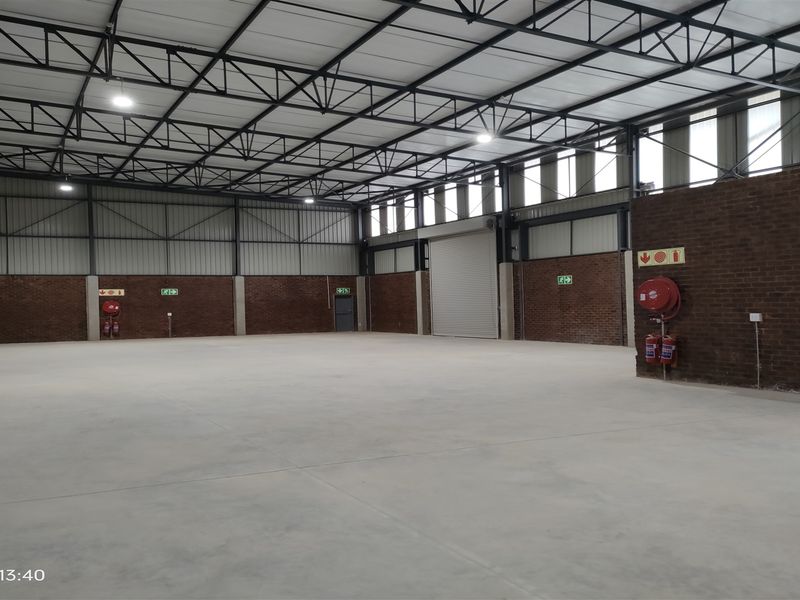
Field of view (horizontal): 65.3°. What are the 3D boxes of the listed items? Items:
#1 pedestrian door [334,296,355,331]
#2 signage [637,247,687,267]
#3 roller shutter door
[{"bbox_3d":[-3.158,0.805,35.800,1.000,2.050,0.100,-1,0,-28],"label":"pedestrian door"},{"bbox_3d":[4.938,-0.795,11.800,0.015,0.290,0.940,-1,0,-33],"label":"signage"},{"bbox_3d":[2.764,-0.602,28.000,0.150,4.450,4.500,-1,0,-33],"label":"roller shutter door"}]

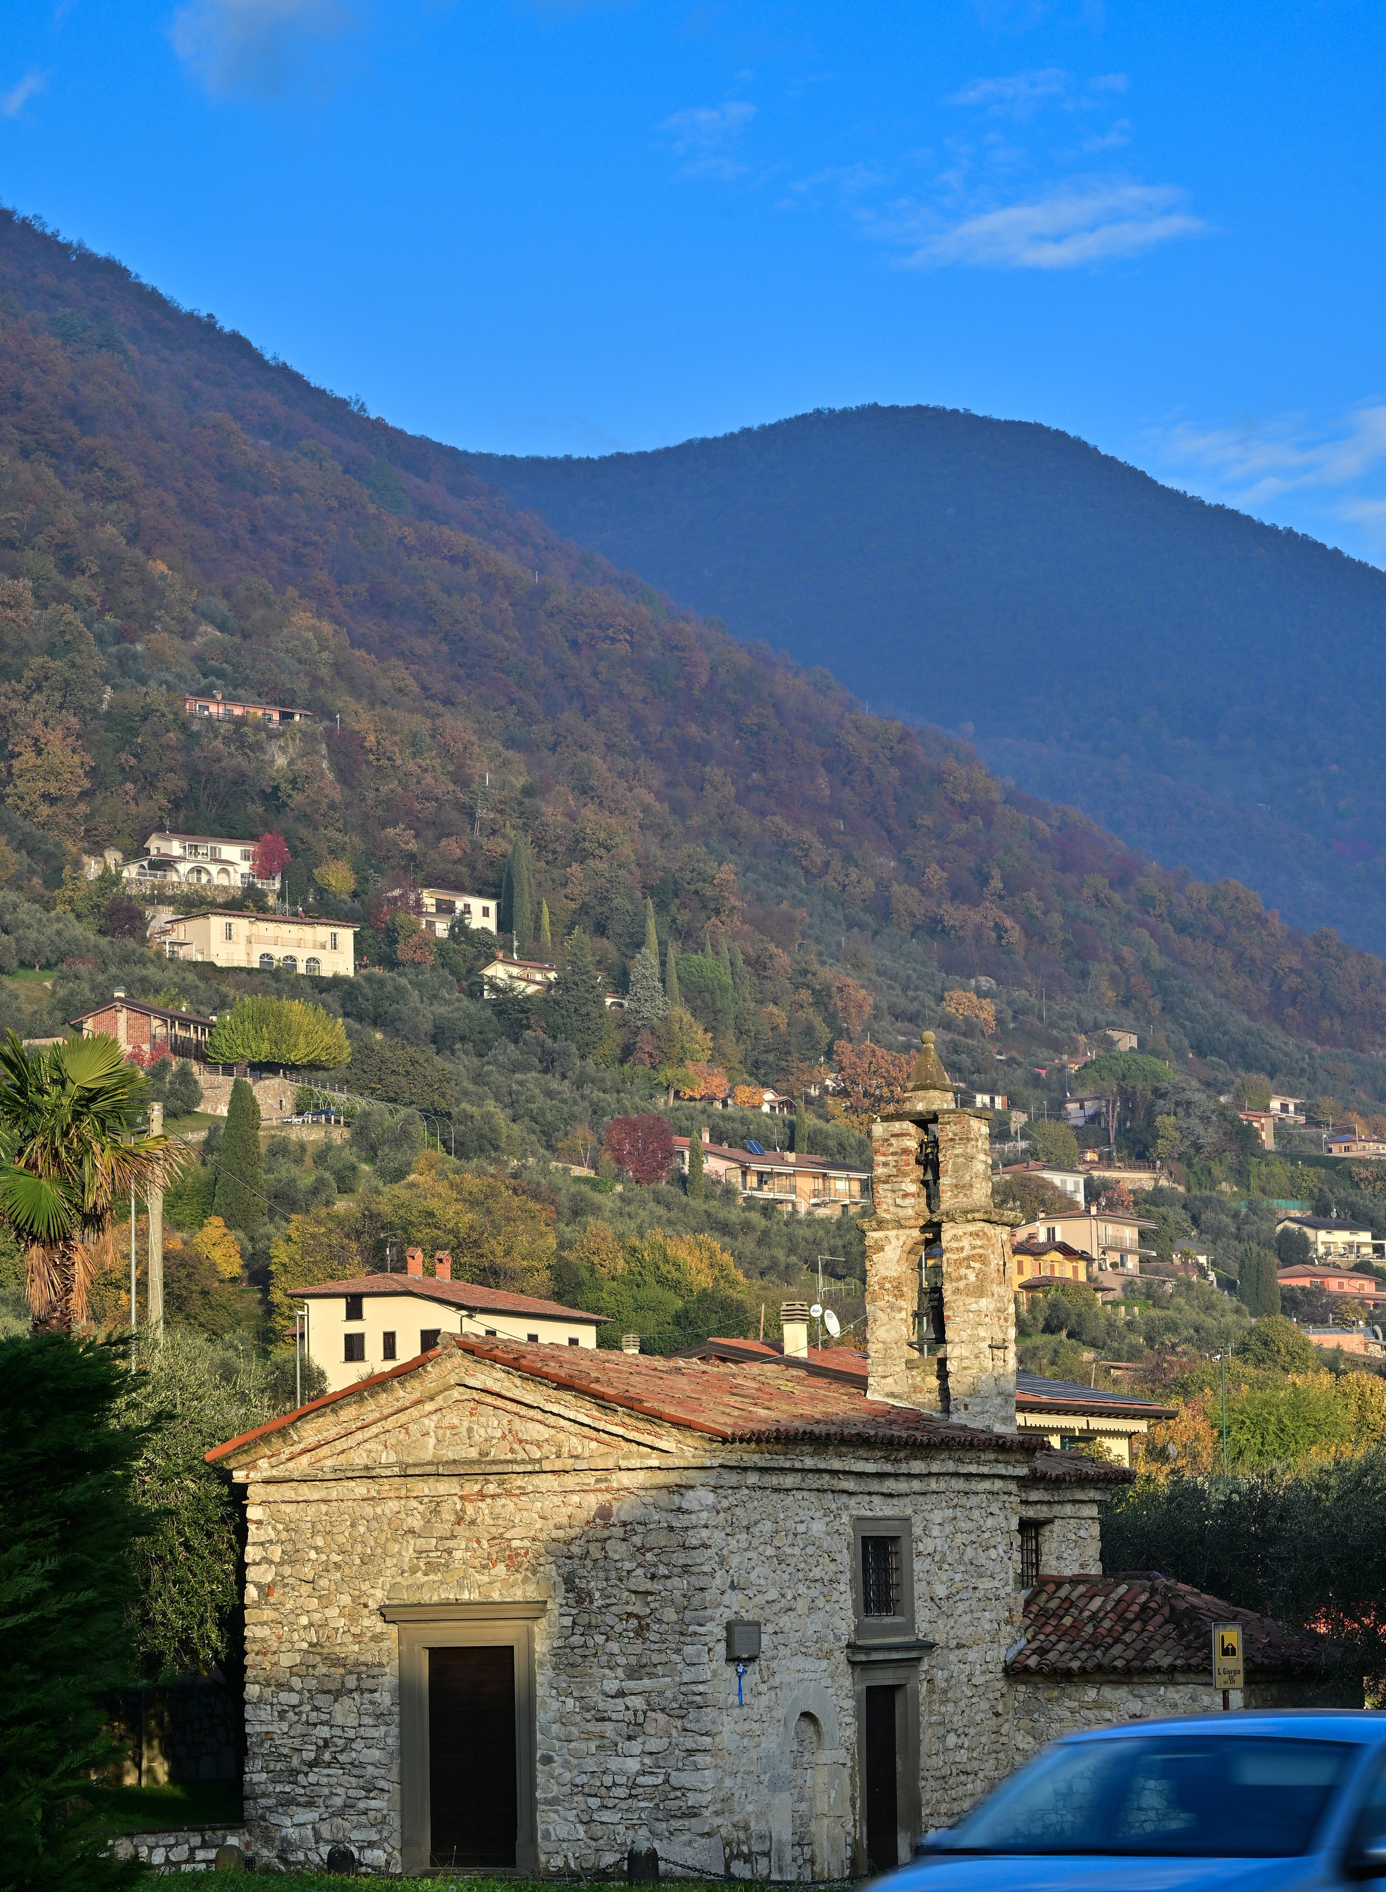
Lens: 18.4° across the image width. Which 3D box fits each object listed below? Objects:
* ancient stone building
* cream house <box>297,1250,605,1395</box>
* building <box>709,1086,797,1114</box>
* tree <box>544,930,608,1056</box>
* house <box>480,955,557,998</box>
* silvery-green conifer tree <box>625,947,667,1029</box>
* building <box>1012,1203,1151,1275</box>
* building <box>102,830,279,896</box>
[{"bbox_3d":[1.340,5.720,49.860,10.380,9.550,9.490,-8,-11,37],"label":"ancient stone building"},{"bbox_3d":[-14.120,22.760,250.000,11.000,9.600,15.000,-6,-10,29],"label":"cream house"},{"bbox_3d":[8.960,22.980,620.000,11.500,4.800,8.000,-8,-11,37],"label":"building"},{"bbox_3d":[-14.290,5.850,522.000,7.800,15.600,7.800,-1,-9,0],"label":"tree"},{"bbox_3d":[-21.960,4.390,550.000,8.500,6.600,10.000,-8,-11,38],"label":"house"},{"bbox_3d":[-5.900,5.390,535.000,5.300,10.400,5.300,-1,-9,0],"label":"silvery-green conifer tree"},{"bbox_3d":[43.510,33.380,477.000,11.500,7.400,11.000,-7,-11,35],"label":"building"},{"bbox_3d":[-63.040,-10.470,540.000,17.500,8.200,10.500,5,-10,-33],"label":"building"}]

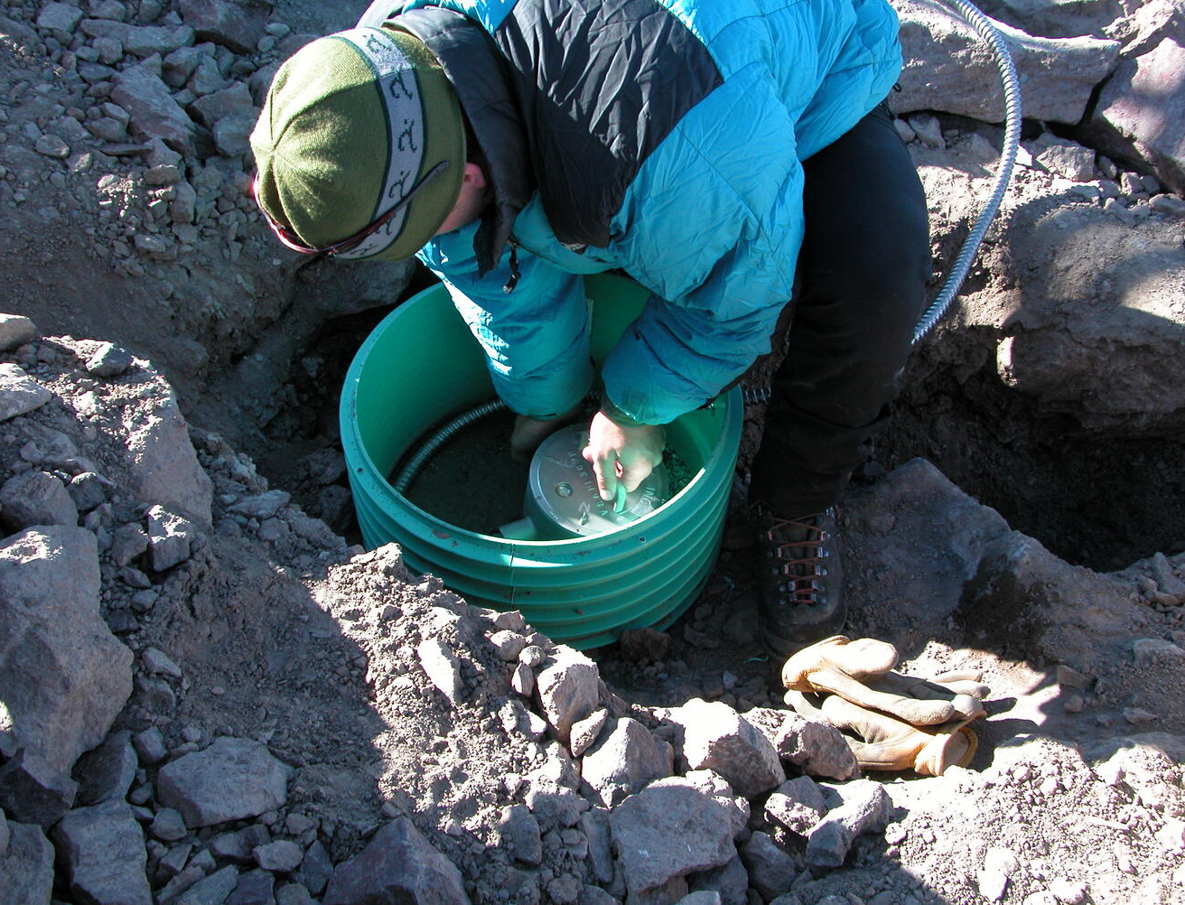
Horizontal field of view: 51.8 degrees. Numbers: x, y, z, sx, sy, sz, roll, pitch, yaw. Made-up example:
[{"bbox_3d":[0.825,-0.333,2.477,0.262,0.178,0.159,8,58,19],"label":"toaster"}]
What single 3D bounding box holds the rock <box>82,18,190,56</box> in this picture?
[{"bbox_3d":[-0.782,-0.712,2.094,0.192,0.047,0.046,8,52,5],"label":"rock"}]

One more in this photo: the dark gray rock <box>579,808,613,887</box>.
[{"bbox_3d":[0.004,0.423,1.310,0.037,0.055,0.075,-8,52,-6],"label":"dark gray rock"}]

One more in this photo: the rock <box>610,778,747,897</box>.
[{"bbox_3d":[0.096,0.433,1.378,0.147,0.084,0.112,-12,53,-11],"label":"rock"}]

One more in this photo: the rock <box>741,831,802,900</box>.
[{"bbox_3d":[0.200,0.464,1.368,0.058,0.047,0.069,-14,53,-12],"label":"rock"}]

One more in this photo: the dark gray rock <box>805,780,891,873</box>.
[{"bbox_3d":[0.284,0.416,1.355,0.068,0.062,0.115,38,61,26],"label":"dark gray rock"}]

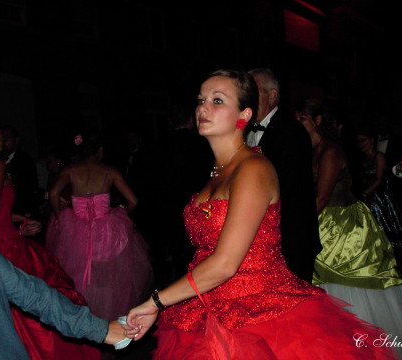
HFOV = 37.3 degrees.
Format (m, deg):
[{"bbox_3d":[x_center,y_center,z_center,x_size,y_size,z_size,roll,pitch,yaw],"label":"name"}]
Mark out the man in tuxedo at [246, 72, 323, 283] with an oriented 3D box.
[{"bbox_3d":[0.345,0.340,2.950,0.360,1.770,0.540,-5,5,-41],"label":"man in tuxedo"}]

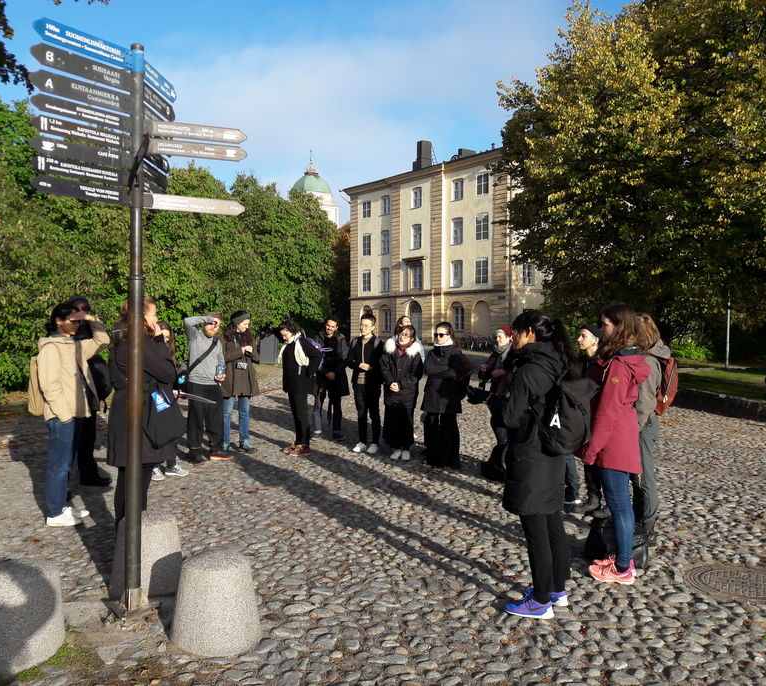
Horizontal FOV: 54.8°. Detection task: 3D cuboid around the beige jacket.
[{"bbox_3d":[-2.394,0.213,5.720,0.480,0.790,0.460,1,1,19],"label":"beige jacket"}]

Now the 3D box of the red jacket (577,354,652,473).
[{"bbox_3d":[1.428,0.439,4.600,0.410,0.750,0.450,1,1,18],"label":"red jacket"}]

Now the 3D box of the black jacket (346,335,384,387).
[{"bbox_3d":[-0.222,0.222,9.360,0.470,0.650,0.300,1,2,18],"label":"black jacket"}]

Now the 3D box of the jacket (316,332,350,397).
[{"bbox_3d":[-0.710,0.283,10.200,0.500,0.900,0.350,0,1,6],"label":"jacket"}]

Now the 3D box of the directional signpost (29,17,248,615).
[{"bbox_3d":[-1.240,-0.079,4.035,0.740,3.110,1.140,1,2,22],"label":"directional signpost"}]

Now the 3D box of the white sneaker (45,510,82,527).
[{"bbox_3d":[-2.508,1.382,5.840,0.275,0.105,0.100,0,2,-5],"label":"white sneaker"}]

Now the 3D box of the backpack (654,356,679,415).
[{"bbox_3d":[2.040,0.307,5.350,0.170,0.430,0.270,1,1,18],"label":"backpack"}]

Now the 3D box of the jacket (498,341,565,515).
[{"bbox_3d":[0.836,0.472,4.135,0.330,0.960,0.430,1,2,30],"label":"jacket"}]

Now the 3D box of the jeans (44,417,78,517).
[{"bbox_3d":[-2.495,0.920,5.740,0.260,0.850,0.350,1,1,10],"label":"jeans"}]

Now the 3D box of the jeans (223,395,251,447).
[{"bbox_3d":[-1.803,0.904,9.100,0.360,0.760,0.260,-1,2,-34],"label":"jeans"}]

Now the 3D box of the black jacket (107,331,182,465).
[{"bbox_3d":[-1.532,0.368,4.732,0.380,0.860,0.480,-1,2,-37],"label":"black jacket"}]

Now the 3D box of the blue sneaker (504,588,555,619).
[{"bbox_3d":[0.805,1.442,4.061,0.265,0.105,0.100,0,2,16],"label":"blue sneaker"}]

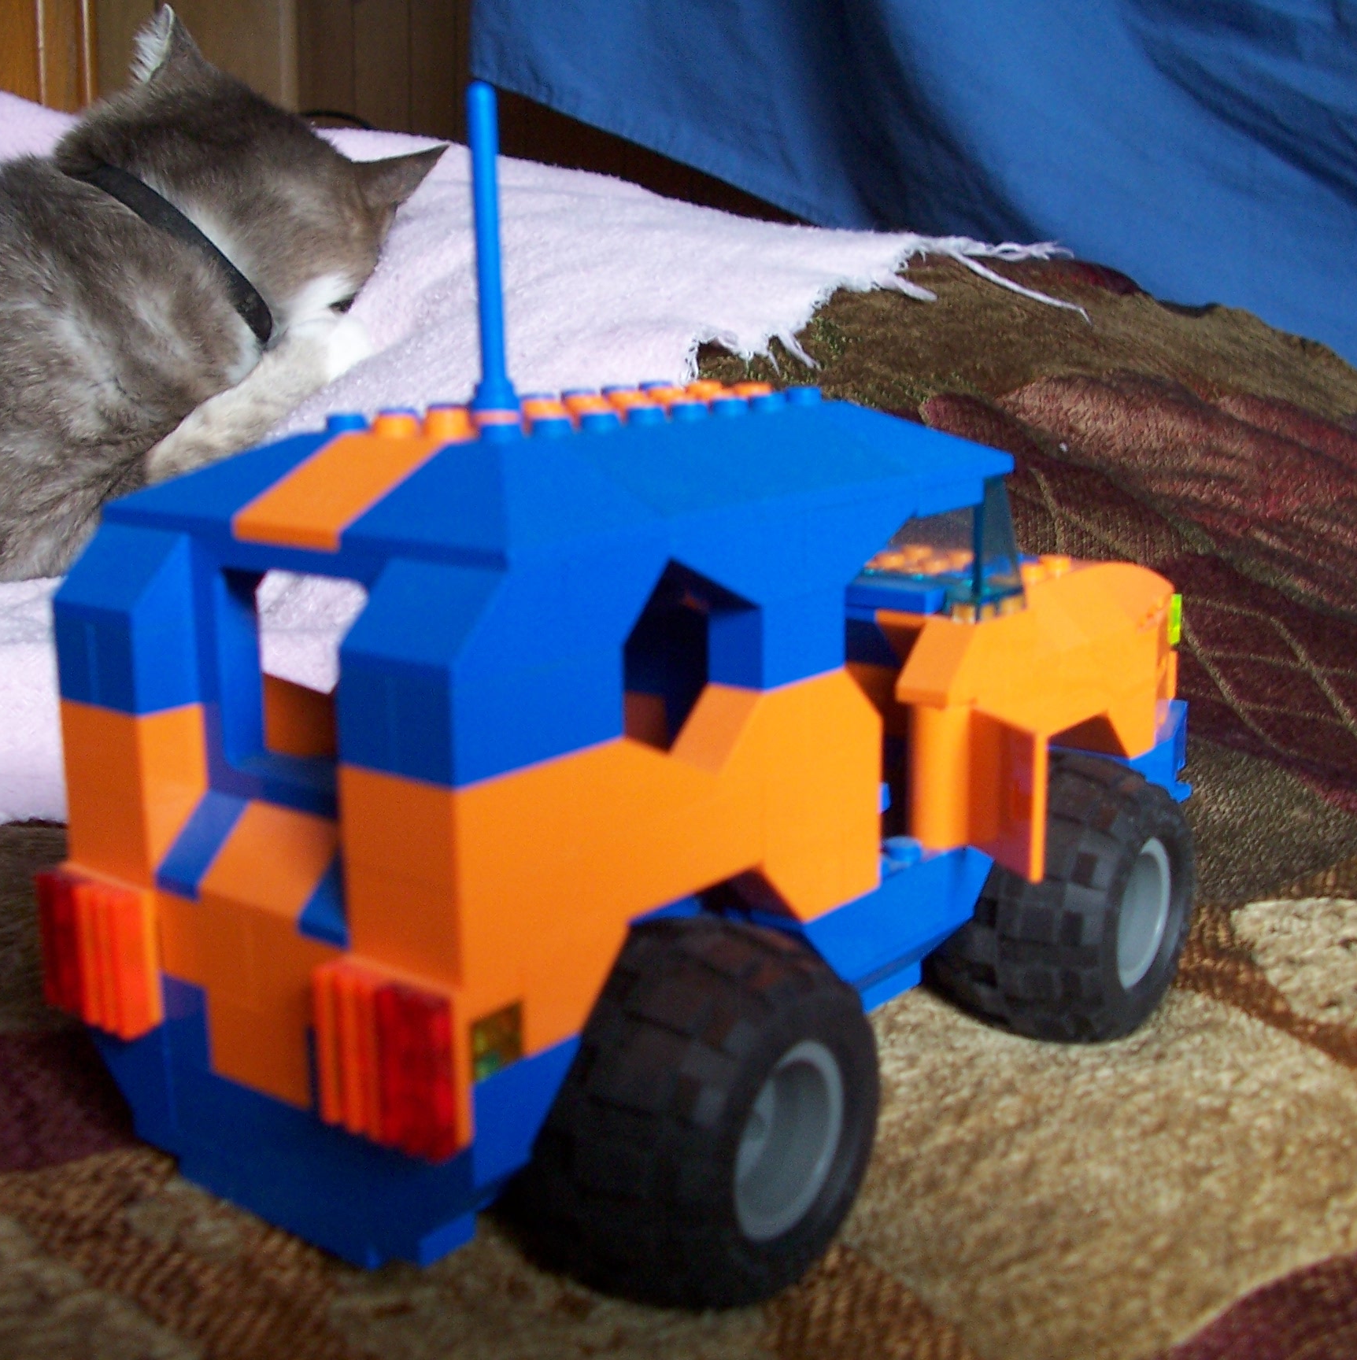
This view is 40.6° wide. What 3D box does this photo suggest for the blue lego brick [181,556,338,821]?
[{"bbox_3d":[-0.038,-0.001,0.196,0.032,0.029,0.008,9,16,38],"label":"blue lego brick"}]

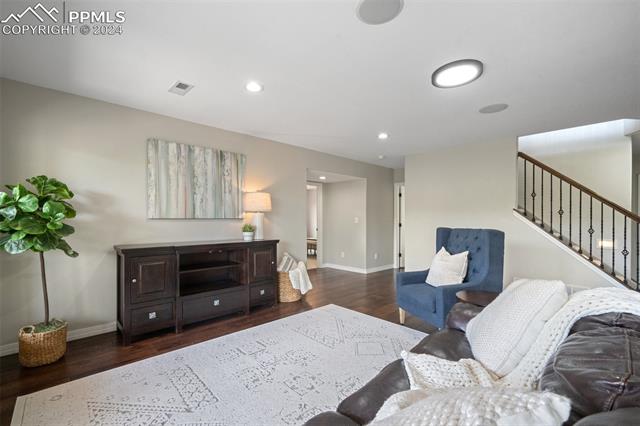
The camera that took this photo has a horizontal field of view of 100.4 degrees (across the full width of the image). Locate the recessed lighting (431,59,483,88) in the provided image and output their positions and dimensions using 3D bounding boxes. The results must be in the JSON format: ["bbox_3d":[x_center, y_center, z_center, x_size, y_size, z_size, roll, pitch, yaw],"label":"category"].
[{"bbox_3d":[1.155,-1.160,2.256,0.420,0.050,0.420,0,-1,0],"label":"recessed lighting"}]

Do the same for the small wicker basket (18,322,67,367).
[{"bbox_3d":[-2.382,1.119,2.297,0.290,0.275,0.290,1,-2,-43],"label":"small wicker basket"}]

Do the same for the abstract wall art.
[{"bbox_3d":[-1.534,-0.383,3.472,1.210,0.915,0.040,1,-2,-43],"label":"abstract wall art"}]

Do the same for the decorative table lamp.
[{"bbox_3d":[-0.872,0.035,3.773,0.390,0.690,0.390,0,-1,0],"label":"decorative table lamp"}]

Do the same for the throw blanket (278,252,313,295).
[{"bbox_3d":[-0.374,0.880,4.041,0.480,0.620,0.380,0,-1,-1],"label":"throw blanket"}]

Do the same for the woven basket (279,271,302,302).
[{"bbox_3d":[-0.459,1.070,4.027,0.370,0.440,0.370,0,-1,0],"label":"woven basket"}]

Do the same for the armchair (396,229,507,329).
[{"bbox_3d":[1.393,0.723,2.908,0.820,1.085,0.730,0,-1,-20],"label":"armchair"}]

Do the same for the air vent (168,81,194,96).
[{"bbox_3d":[-1.322,-1.172,2.535,0.145,0.020,0.285,1,-2,-43],"label":"air vent"}]

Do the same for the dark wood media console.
[{"bbox_3d":[-1.380,0.815,3.248,1.820,0.920,0.515,1,-2,-43],"label":"dark wood media console"}]

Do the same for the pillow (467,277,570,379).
[{"bbox_3d":[1.072,0.582,1.470,0.160,0.480,0.480,35,4,15],"label":"pillow"}]

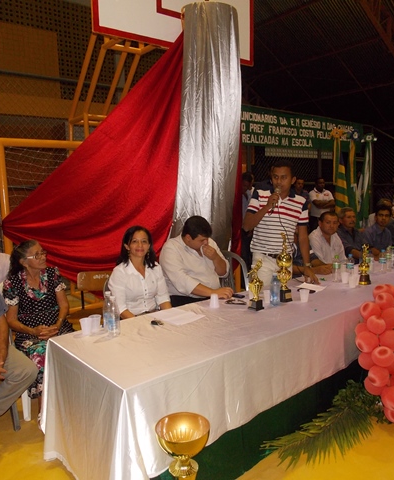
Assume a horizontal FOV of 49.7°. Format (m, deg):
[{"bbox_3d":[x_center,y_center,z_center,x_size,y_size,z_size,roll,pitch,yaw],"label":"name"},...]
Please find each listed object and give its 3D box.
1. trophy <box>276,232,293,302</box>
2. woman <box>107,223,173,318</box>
[{"bbox_3d":[0.646,0.192,3.109,0.110,0.500,0.105,-3,8,-17],"label":"trophy"},{"bbox_3d":[-0.386,0.558,2.901,0.480,1.270,0.700,-5,8,-30],"label":"woman"}]

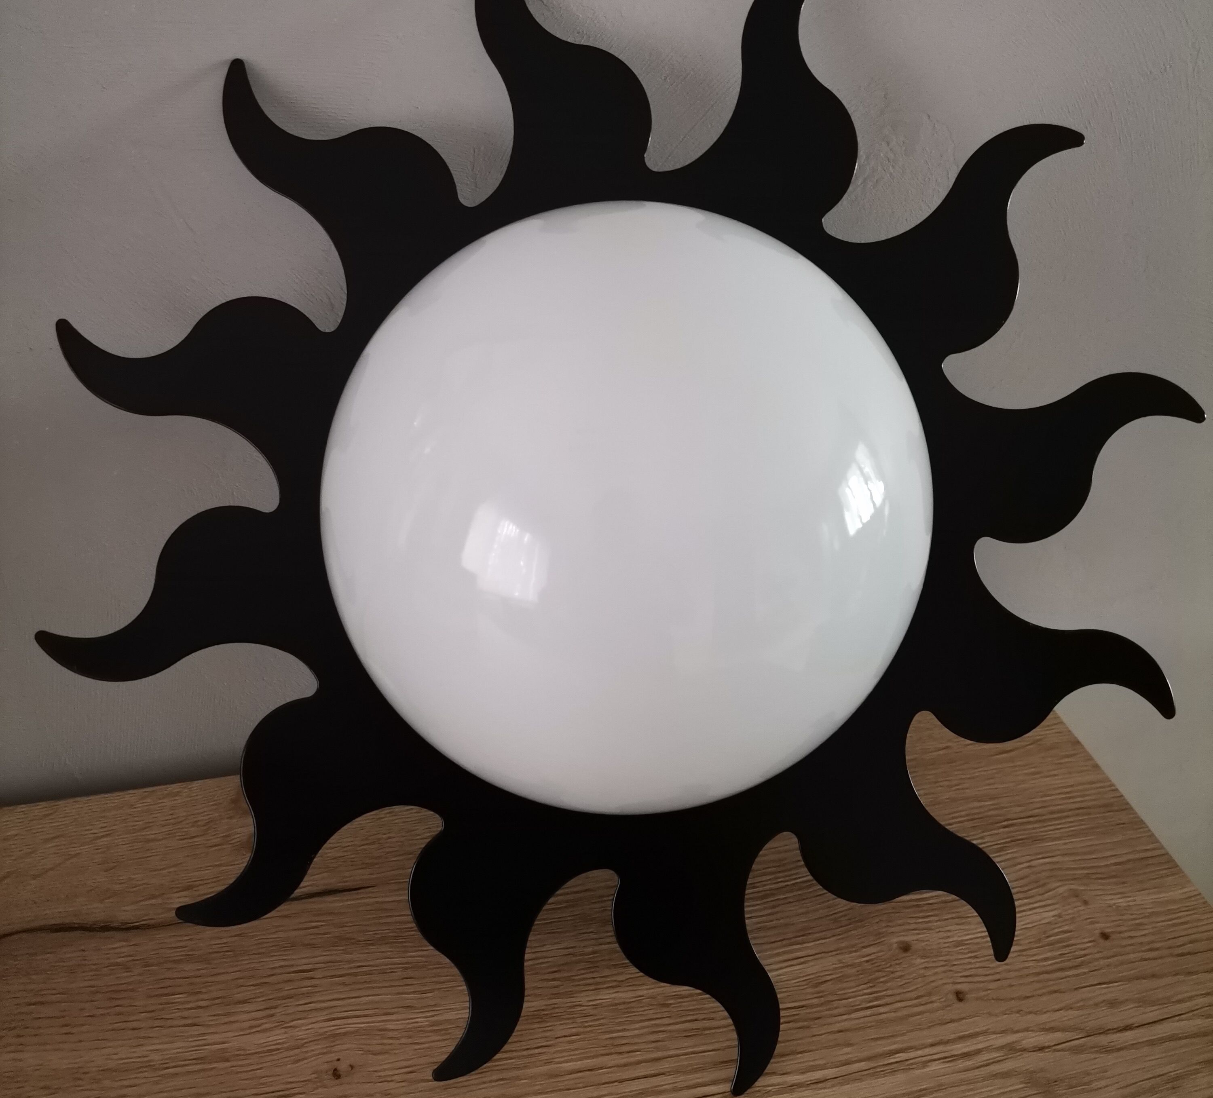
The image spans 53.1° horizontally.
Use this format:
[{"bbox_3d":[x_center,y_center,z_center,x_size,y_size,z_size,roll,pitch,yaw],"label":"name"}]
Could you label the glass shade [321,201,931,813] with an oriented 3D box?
[{"bbox_3d":[0.012,-0.014,0.476,0.260,0.260,0.088,0,3,-3],"label":"glass shade"}]

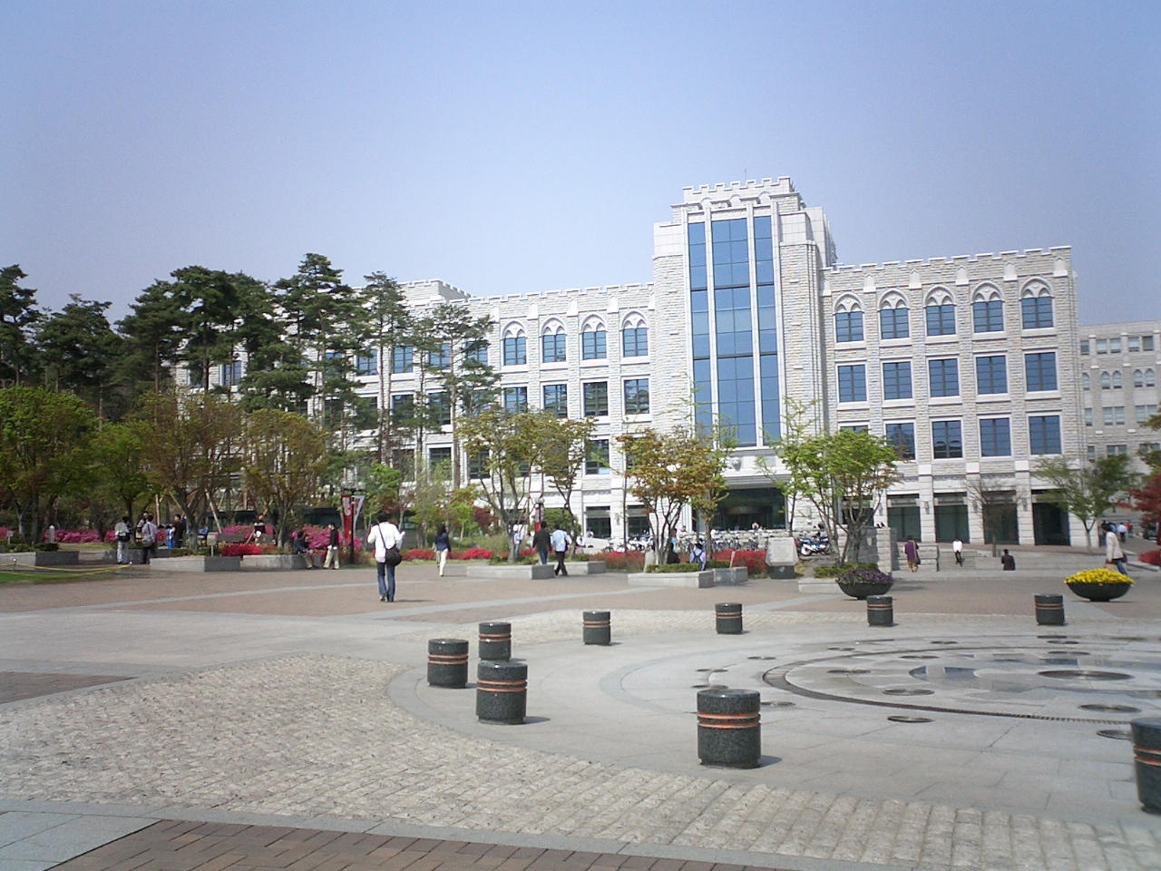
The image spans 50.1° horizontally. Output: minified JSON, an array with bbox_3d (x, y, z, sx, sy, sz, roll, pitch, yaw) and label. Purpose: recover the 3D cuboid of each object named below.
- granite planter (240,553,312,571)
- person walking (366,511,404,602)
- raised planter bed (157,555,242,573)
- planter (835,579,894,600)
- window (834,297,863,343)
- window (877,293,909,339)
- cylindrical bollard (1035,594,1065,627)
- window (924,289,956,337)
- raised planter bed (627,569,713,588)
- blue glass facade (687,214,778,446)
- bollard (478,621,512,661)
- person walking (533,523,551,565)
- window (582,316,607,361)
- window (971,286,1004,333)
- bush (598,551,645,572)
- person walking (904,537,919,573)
[{"bbox_3d":[-11.242,4.771,46.693,2.050,0.470,2.050,-3,-6,17],"label":"granite planter"},{"bbox_3d":[-3.780,2.333,24.000,0.680,1.730,0.450,-1,-5,-3],"label":"person walking"},{"bbox_3d":[-13.389,4.516,43.274,2.020,0.480,2.020,-3,-6,17],"label":"raised planter bed"},{"bbox_3d":[6.082,3.302,26.500,1.230,0.410,1.230,-2,-5,0],"label":"planter"},{"bbox_3d":[17.252,-7.405,79.777,1.907,2.972,0.300,-3,-5,16],"label":"window"},{"bbox_3d":[21.406,-8.085,84.770,2.010,3.030,0.300,-3,-6,17],"label":"window"},{"bbox_3d":[6.020,2.245,15.930,0.320,0.370,0.320,-1,-5,0],"label":"cylindrical bollard"},{"bbox_3d":[24.117,-8.303,83.221,1.970,3.150,0.300,-3,-5,16],"label":"window"},{"bbox_3d":[2.636,4.179,35.890,2.050,0.420,2.050,-3,-6,17],"label":"raised planter bed"},{"bbox_3d":[9.730,-6.598,78.515,5.664,14.467,0.400,-3,-5,16],"label":"blue glass facade"},{"bbox_3d":[-0.957,2.302,13.849,0.345,0.406,0.345,-2,-5,0],"label":"bollard"},{"bbox_3d":[-1.253,3.728,40.926,0.580,1.740,0.450,-2,-5,3],"label":"person walking"},{"bbox_3d":[0.963,-7.142,90.903,1.910,3.120,0.300,-3,-6,17],"label":"window"},{"bbox_3d":[27.013,-8.462,82.407,1.970,3.150,0.300,-3,-5,16],"label":"window"},{"bbox_3d":[1.415,4.388,43.500,1.650,0.780,1.300,-1,-5,0],"label":"bush"},{"bbox_3d":[14.677,5.261,54.931,0.560,1.620,0.450,-2,-5,6],"label":"person walking"}]

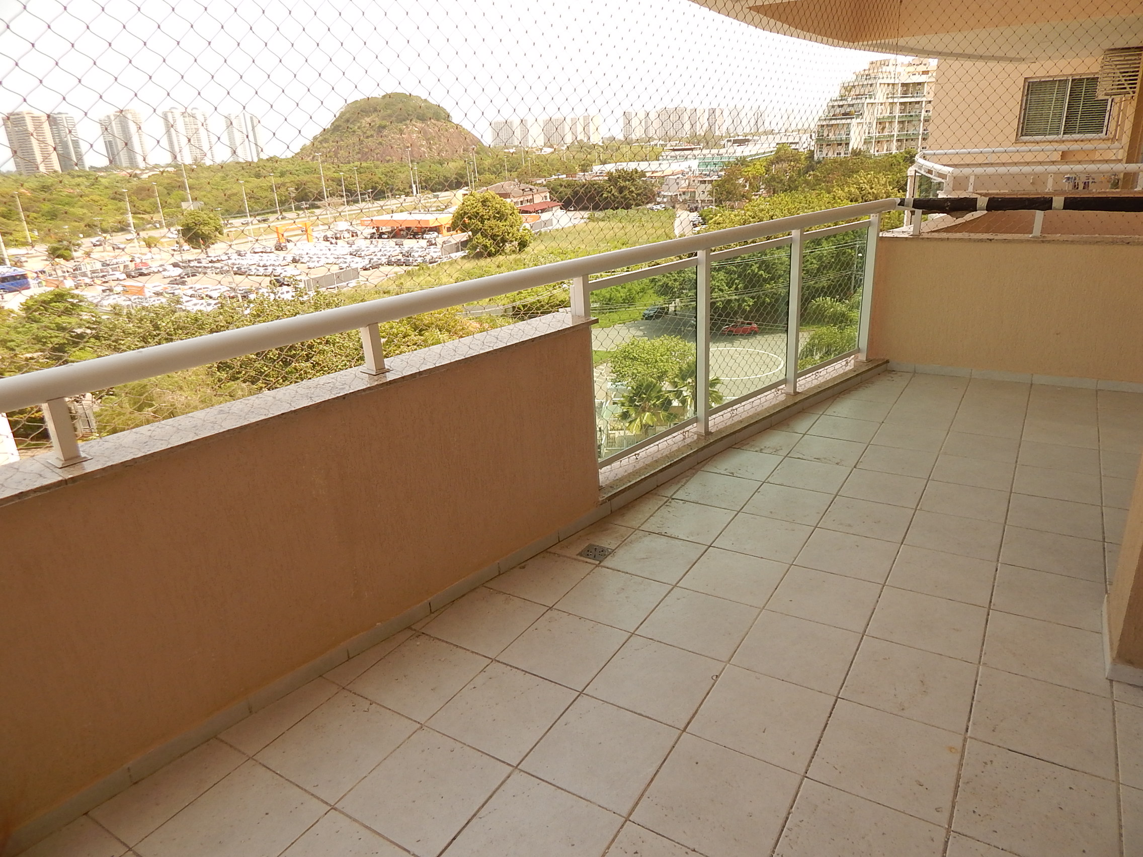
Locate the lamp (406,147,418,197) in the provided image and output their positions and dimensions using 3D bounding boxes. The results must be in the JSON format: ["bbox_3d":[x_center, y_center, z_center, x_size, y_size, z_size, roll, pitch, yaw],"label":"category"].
[{"bbox_3d":[-75.341,-121.554,360.513,2.800,21.360,0.600,10,25,31],"label":"lamp"}]

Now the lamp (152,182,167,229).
[{"bbox_3d":[-135.495,-73.101,250.246,2.200,14.870,0.600,10,25,31],"label":"lamp"}]

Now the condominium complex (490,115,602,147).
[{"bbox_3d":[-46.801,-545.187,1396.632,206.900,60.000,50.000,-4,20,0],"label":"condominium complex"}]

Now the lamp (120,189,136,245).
[{"bbox_3d":[-109.835,-51.450,189.495,2.200,15.100,0.600,10,25,31],"label":"lamp"}]

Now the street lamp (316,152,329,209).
[{"bbox_3d":[-79.393,-77.240,244.523,2.800,21.300,0.600,10,25,31],"label":"street lamp"}]

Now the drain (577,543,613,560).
[{"bbox_3d":[0.093,0.496,3.011,0.108,0.010,0.102,9,24,31],"label":"drain"}]

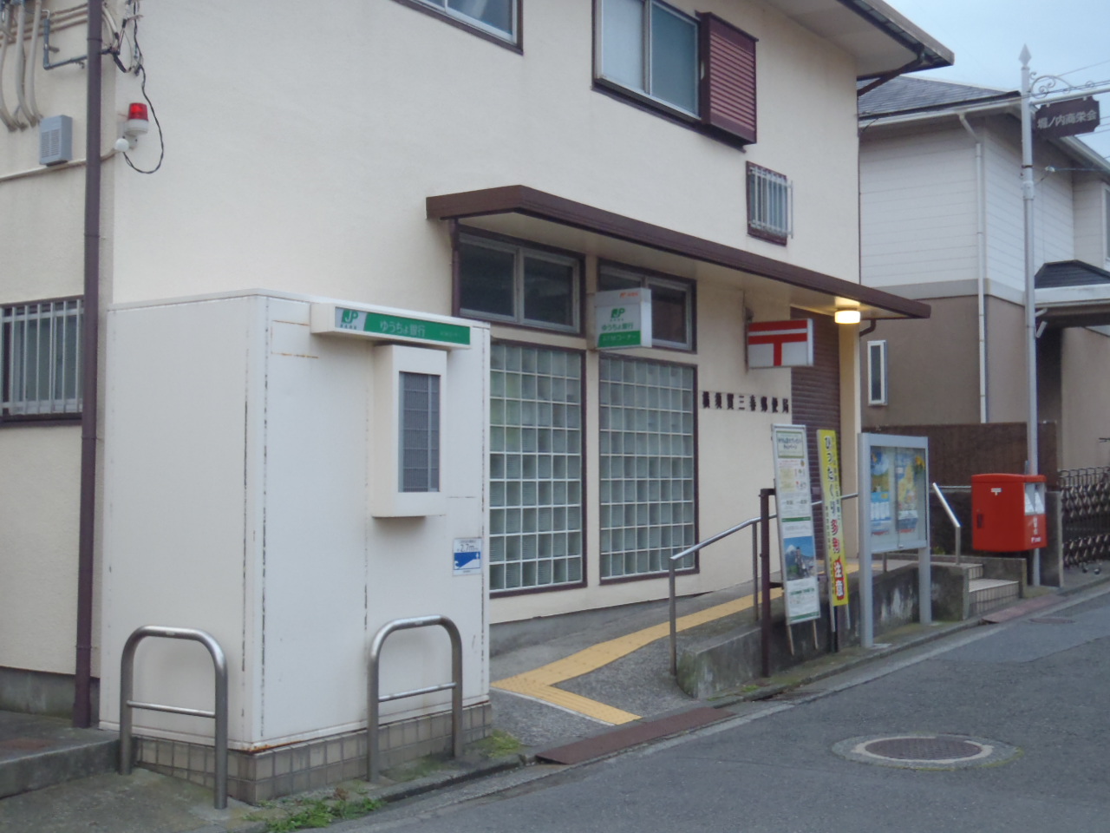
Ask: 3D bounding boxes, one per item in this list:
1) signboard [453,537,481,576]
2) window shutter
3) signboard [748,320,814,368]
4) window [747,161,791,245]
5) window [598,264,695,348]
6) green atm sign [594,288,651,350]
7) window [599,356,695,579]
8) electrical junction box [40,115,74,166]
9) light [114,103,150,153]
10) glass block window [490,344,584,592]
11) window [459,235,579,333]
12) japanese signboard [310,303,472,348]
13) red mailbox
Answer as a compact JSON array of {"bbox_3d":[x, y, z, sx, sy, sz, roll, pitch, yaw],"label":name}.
[{"bbox_3d":[-0.497,0.812,7.796,0.020,0.217,0.252,-2,-3,36],"label":"signboard"},{"bbox_3d":[1.635,-3.178,12.793,0.151,1.036,0.897,-2,-3,36],"label":"window shutter"},{"bbox_3d":[2.168,-0.679,12.897,0.615,0.446,0.131,-2,-3,36],"label":"signboard"},{"bbox_3d":[2.143,-2.129,13.455,0.120,0.720,0.870,-2,-3,35],"label":"window"},{"bbox_3d":[0.816,-0.944,11.729,0.101,0.670,1.613,-2,-3,36],"label":"window"},{"bbox_3d":[0.557,-0.771,10.808,0.424,0.463,0.161,-2,-3,36],"label":"green atm sign"},{"bbox_3d":[0.798,0.452,11.588,0.100,1.830,1.620,-2,-3,35],"label":"window"},{"bbox_3d":[-2.737,-1.513,7.393,0.190,0.250,0.072,-2,-3,35],"label":"electrical junction box"},{"bbox_3d":[-2.236,-1.529,7.131,0.160,0.250,0.130,-2,-3,35],"label":"light"},{"bbox_3d":[-0.241,0.390,10.235,0.101,1.865,1.588,-2,-3,36],"label":"glass block window"},{"bbox_3d":[-0.244,-0.981,10.165,0.100,0.600,1.530,-2,-3,35],"label":"window"},{"bbox_3d":[-0.835,-0.464,7.073,0.160,0.150,1.075,-2,-3,35],"label":"japanese signboard"},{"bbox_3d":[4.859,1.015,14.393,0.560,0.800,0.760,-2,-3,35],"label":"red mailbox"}]

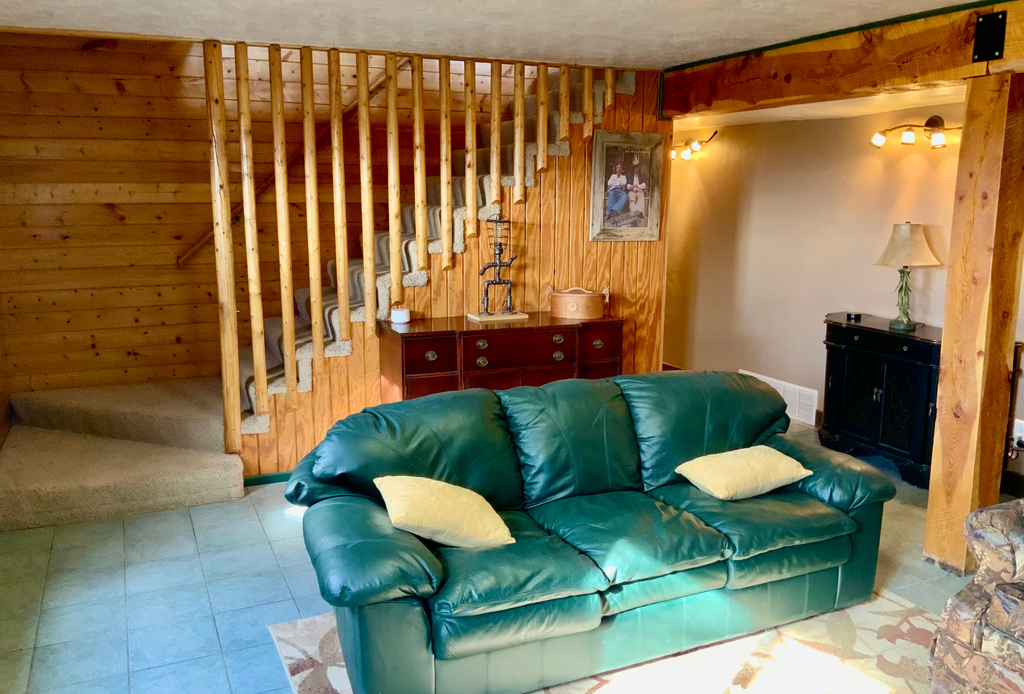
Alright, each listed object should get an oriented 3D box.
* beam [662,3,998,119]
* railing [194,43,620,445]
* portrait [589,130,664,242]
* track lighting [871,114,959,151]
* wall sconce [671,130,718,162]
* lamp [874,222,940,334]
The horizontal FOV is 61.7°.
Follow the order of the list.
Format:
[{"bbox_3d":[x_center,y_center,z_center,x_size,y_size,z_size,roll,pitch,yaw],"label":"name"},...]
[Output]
[{"bbox_3d":[1.535,-1.432,4.508,0.202,0.293,2.293,-4,11,-24],"label":"beam"},{"bbox_3d":[-0.453,-0.558,4.989,2.404,2.182,0.101,-4,11,-24],"label":"railing"},{"bbox_3d":[0.747,-1.018,5.474,0.515,0.679,0.040,-4,11,-24],"label":"portrait"},{"bbox_3d":[2.413,-1.262,5.029,0.182,0.192,0.727,-4,11,-24],"label":"track lighting"},{"bbox_3d":[1.441,-1.687,7.130,0.182,0.192,0.768,-4,11,-24],"label":"wall sconce"},{"bbox_3d":[2.347,-0.422,5.087,0.267,0.633,0.267,-4,11,-24],"label":"lamp"}]

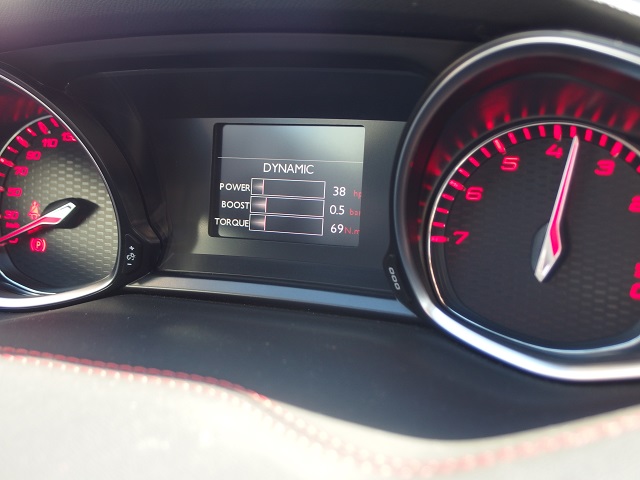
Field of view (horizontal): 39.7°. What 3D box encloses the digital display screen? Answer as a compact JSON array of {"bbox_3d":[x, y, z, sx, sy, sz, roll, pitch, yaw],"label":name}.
[{"bbox_3d":[-0.015,-0.026,0.410,0.074,0.054,0.010,3,2,17],"label":"digital display screen"}]

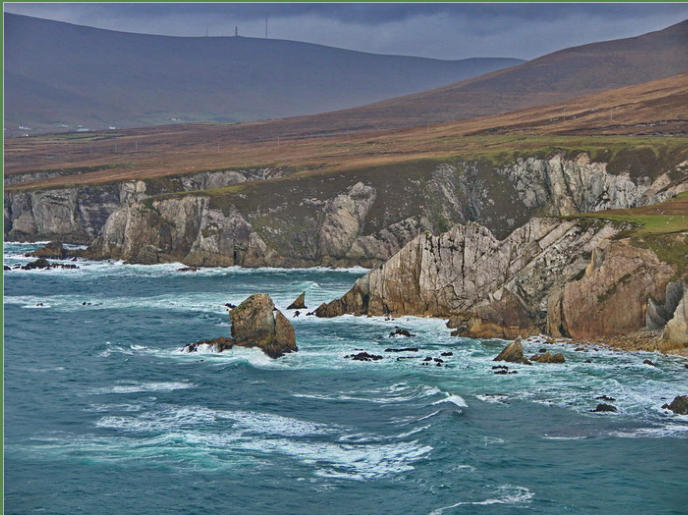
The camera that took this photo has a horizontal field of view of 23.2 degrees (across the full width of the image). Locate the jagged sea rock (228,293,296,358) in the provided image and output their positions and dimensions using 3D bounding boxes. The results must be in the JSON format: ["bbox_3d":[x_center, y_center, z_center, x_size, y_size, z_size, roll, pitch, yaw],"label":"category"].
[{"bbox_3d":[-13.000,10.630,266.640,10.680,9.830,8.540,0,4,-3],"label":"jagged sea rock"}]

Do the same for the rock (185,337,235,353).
[{"bbox_3d":[-21.840,14.030,271.720,8.060,2.260,4.030,0,4,-5],"label":"rock"}]

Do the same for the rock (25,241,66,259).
[{"bbox_3d":[-83.310,-2.320,468.530,11.110,4.610,7.780,-1,4,-10],"label":"rock"}]

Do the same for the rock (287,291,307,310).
[{"bbox_3d":[-9.520,8.580,335.260,3.990,3.360,2.990,0,4,-2],"label":"rock"}]

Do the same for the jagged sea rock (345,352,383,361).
[{"bbox_3d":[3.060,15.390,262.230,5.910,1.020,3.550,0,4,1],"label":"jagged sea rock"}]

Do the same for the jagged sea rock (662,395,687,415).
[{"bbox_3d":[42.400,18.550,212.700,3.790,2.310,3.030,1,4,11],"label":"jagged sea rock"}]

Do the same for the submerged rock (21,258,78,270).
[{"bbox_3d":[-75.690,1.610,430.050,14.800,2.710,6.220,-1,4,-10],"label":"submerged rock"}]

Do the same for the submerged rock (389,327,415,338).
[{"bbox_3d":[9.940,12.870,289.160,4.470,1.900,2.910,0,4,2],"label":"submerged rock"}]

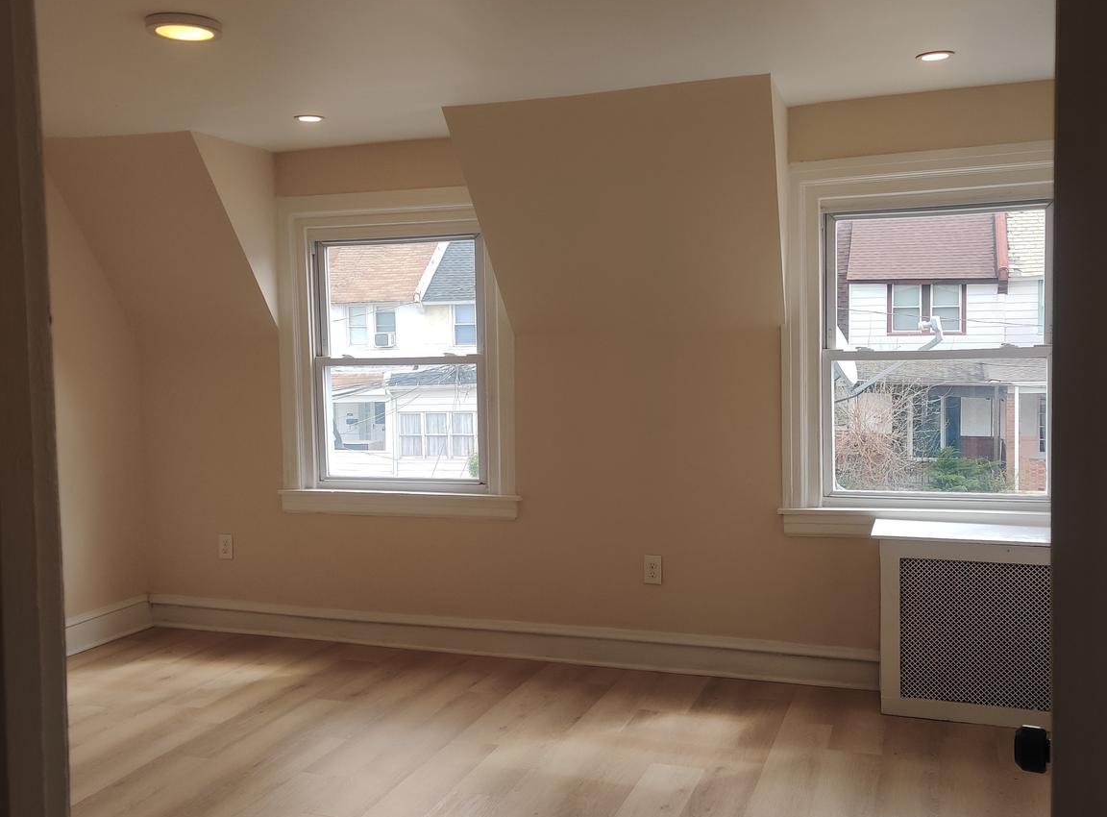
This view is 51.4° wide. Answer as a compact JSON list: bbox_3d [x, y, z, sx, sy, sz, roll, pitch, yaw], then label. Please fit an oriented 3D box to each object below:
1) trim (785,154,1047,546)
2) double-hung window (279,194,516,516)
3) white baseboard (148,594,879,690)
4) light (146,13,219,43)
[{"bbox_3d":[1.453,-0.229,4.382,1.179,1.473,0.118,0,4,20],"label":"trim"},{"bbox_3d":[-0.719,-0.245,5.166,1.179,1.459,0.118,0,4,20],"label":"double-hung window"},{"bbox_3d":[-0.351,1.011,5.104,3.477,0.162,0.029,0,4,20],"label":"white baseboard"},{"bbox_3d":[-1.022,-1.054,3.188,0.200,0.028,0.200,-1,3,0],"label":"light"}]

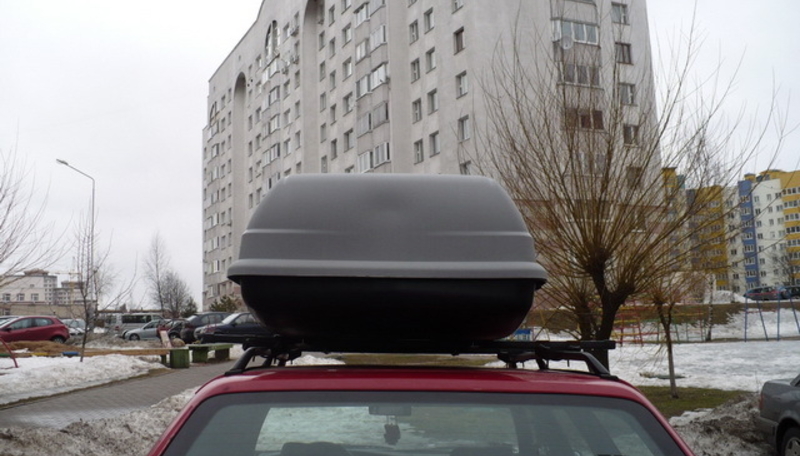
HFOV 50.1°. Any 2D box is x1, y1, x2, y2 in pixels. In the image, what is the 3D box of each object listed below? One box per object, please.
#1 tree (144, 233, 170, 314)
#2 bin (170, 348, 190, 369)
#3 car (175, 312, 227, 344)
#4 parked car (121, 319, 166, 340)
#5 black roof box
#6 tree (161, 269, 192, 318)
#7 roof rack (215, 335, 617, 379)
[{"bbox_3d":[-22.687,5.099,80.000,2.600,9.400,2.600,-1,-6,0],"label":"tree"},{"bbox_3d":[-6.417,3.815,25.000,0.560,0.580,0.560,-1,-6,0],"label":"bin"},{"bbox_3d":[-8.926,5.029,43.000,4.400,1.500,1.750,4,-7,-37],"label":"car"},{"bbox_3d":[-15.855,6.561,55.000,4.400,1.430,1.720,1,-6,-17],"label":"parked car"},{"bbox_3d":[-0.070,0.135,2.980,0.820,0.460,1.680,-1,-6,-3],"label":"black roof box"},{"bbox_3d":[-20.910,6.923,80.000,3.000,6.000,3.000,-1,-6,0],"label":"tree"},{"bbox_3d":[0.025,0.460,3.200,1.250,0.130,1.500,-1,-6,-3],"label":"roof rack"}]

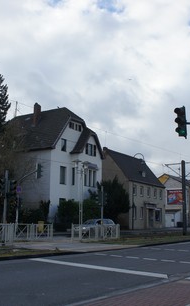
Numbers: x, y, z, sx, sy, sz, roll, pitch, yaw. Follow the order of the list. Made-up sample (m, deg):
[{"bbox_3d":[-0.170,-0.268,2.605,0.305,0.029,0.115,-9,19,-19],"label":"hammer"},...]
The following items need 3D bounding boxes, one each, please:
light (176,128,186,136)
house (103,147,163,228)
[{"bbox_3d":[3.643,-0.877,15.143,0.360,0.400,0.380,-5,-12,34],"label":"light"},{"bbox_3d":[4.728,5.568,52.772,7.600,10.700,12.000,-5,-12,34],"label":"house"}]

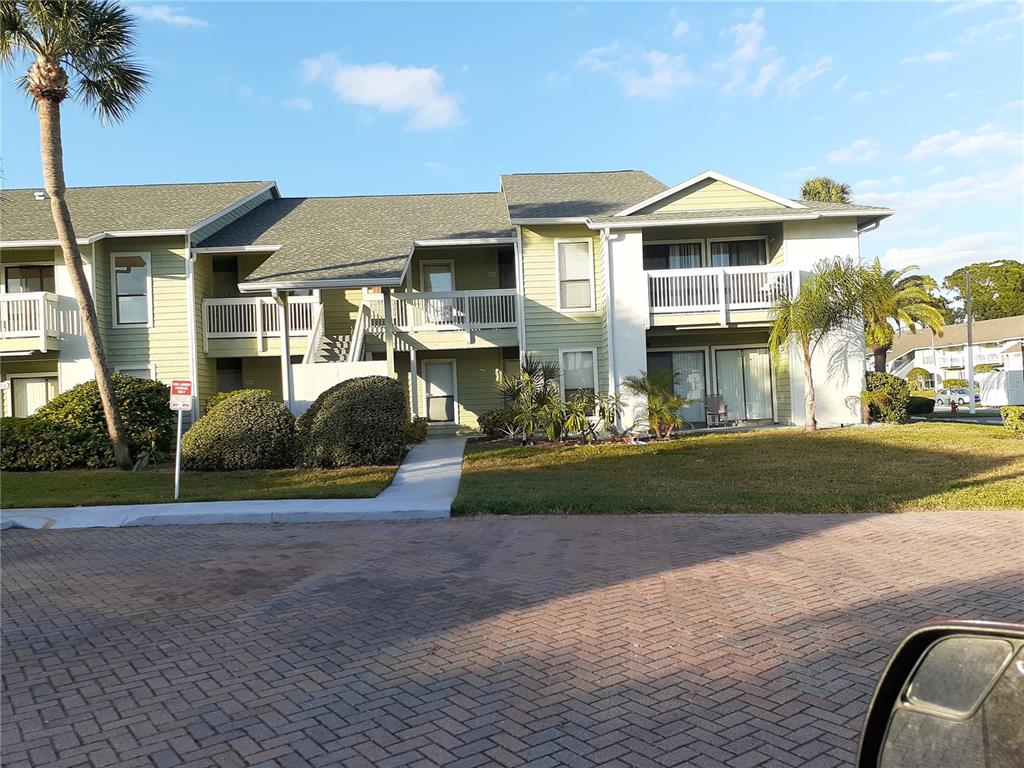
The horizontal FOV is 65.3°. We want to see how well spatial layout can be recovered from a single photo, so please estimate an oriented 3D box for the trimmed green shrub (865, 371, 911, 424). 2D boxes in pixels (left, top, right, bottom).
[{"bbox_3d":[10.600,0.383,22.593,1.330,1.474,1.350,-2,-1,-2],"label":"trimmed green shrub"}]

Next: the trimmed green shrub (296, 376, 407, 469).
[{"bbox_3d":[-3.417,0.784,17.091,2.300,1.871,2.250,-2,-1,-2],"label":"trimmed green shrub"}]

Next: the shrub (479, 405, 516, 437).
[{"bbox_3d":[-0.393,1.179,24.595,1.200,1.065,1.150,-2,-1,-2],"label":"shrub"}]

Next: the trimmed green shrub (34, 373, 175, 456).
[{"bbox_3d":[-10.511,0.871,20.689,3.400,2.315,2.600,-2,-1,-2],"label":"trimmed green shrub"}]

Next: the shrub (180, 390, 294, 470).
[{"bbox_3d":[-5.820,0.981,17.092,2.350,1.664,2.200,-2,-1,-2],"label":"shrub"}]

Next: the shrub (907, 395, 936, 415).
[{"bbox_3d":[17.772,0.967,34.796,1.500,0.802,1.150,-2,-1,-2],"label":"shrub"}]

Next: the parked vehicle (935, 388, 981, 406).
[{"bbox_3d":[41.029,1.199,73.493,1.800,1.480,4.600,-2,-1,-19],"label":"parked vehicle"}]

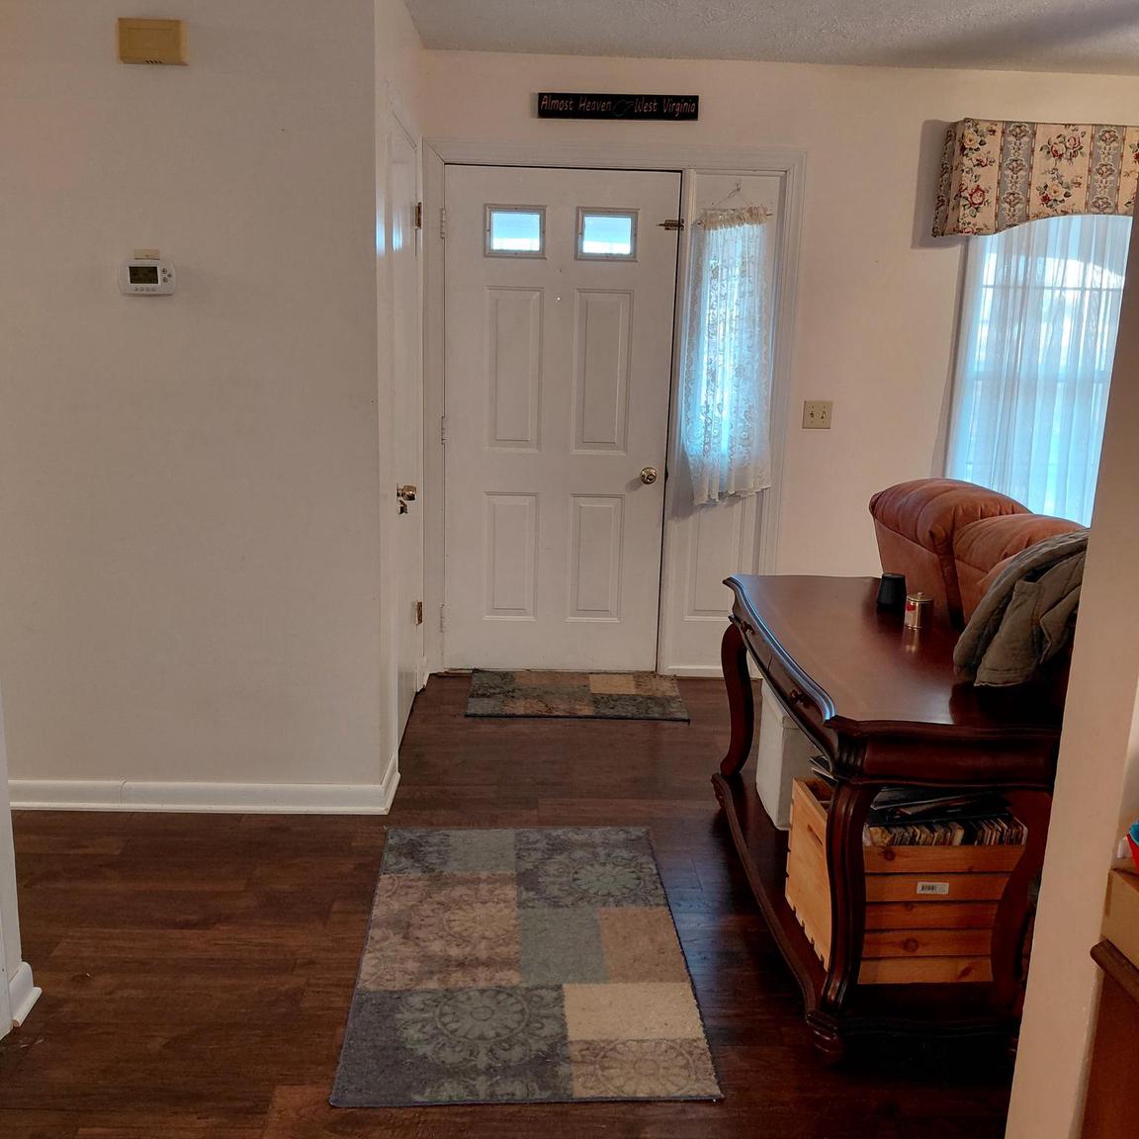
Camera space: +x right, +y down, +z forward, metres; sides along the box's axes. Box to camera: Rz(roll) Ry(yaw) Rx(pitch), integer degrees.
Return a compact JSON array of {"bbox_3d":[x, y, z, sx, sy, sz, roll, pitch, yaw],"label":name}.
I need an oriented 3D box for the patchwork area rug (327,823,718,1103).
[{"bbox_3d":[-0.114,0.906,2.710,0.768,0.012,1.165,1,13,-4],"label":"patchwork area rug"}]

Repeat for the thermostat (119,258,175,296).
[{"bbox_3d":[-1.141,-0.791,2.975,0.137,0.095,0.033,1,13,-2],"label":"thermostat"}]

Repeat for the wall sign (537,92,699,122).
[{"bbox_3d":[0.189,-1.758,4.175,0.606,0.091,0.022,1,13,-2],"label":"wall sign"}]

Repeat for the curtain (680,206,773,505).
[{"bbox_3d":[0.641,-0.841,4.386,0.340,1.165,0.055,1,13,-2],"label":"curtain"}]

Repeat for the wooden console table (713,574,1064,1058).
[{"bbox_3d":[0.722,0.530,2.802,0.510,0.750,1.270,1,13,-2],"label":"wooden console table"}]

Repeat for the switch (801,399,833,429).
[{"bbox_3d":[1.012,-0.629,4.470,0.113,0.113,0.010,1,13,-2],"label":"switch"}]

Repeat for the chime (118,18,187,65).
[{"bbox_3d":[-1.075,-1.362,2.834,0.165,0.100,0.050,1,13,-2],"label":"chime"}]

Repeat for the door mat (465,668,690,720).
[{"bbox_3d":[0.026,0.508,4.431,0.860,0.012,0.530,2,13,-1],"label":"door mat"}]

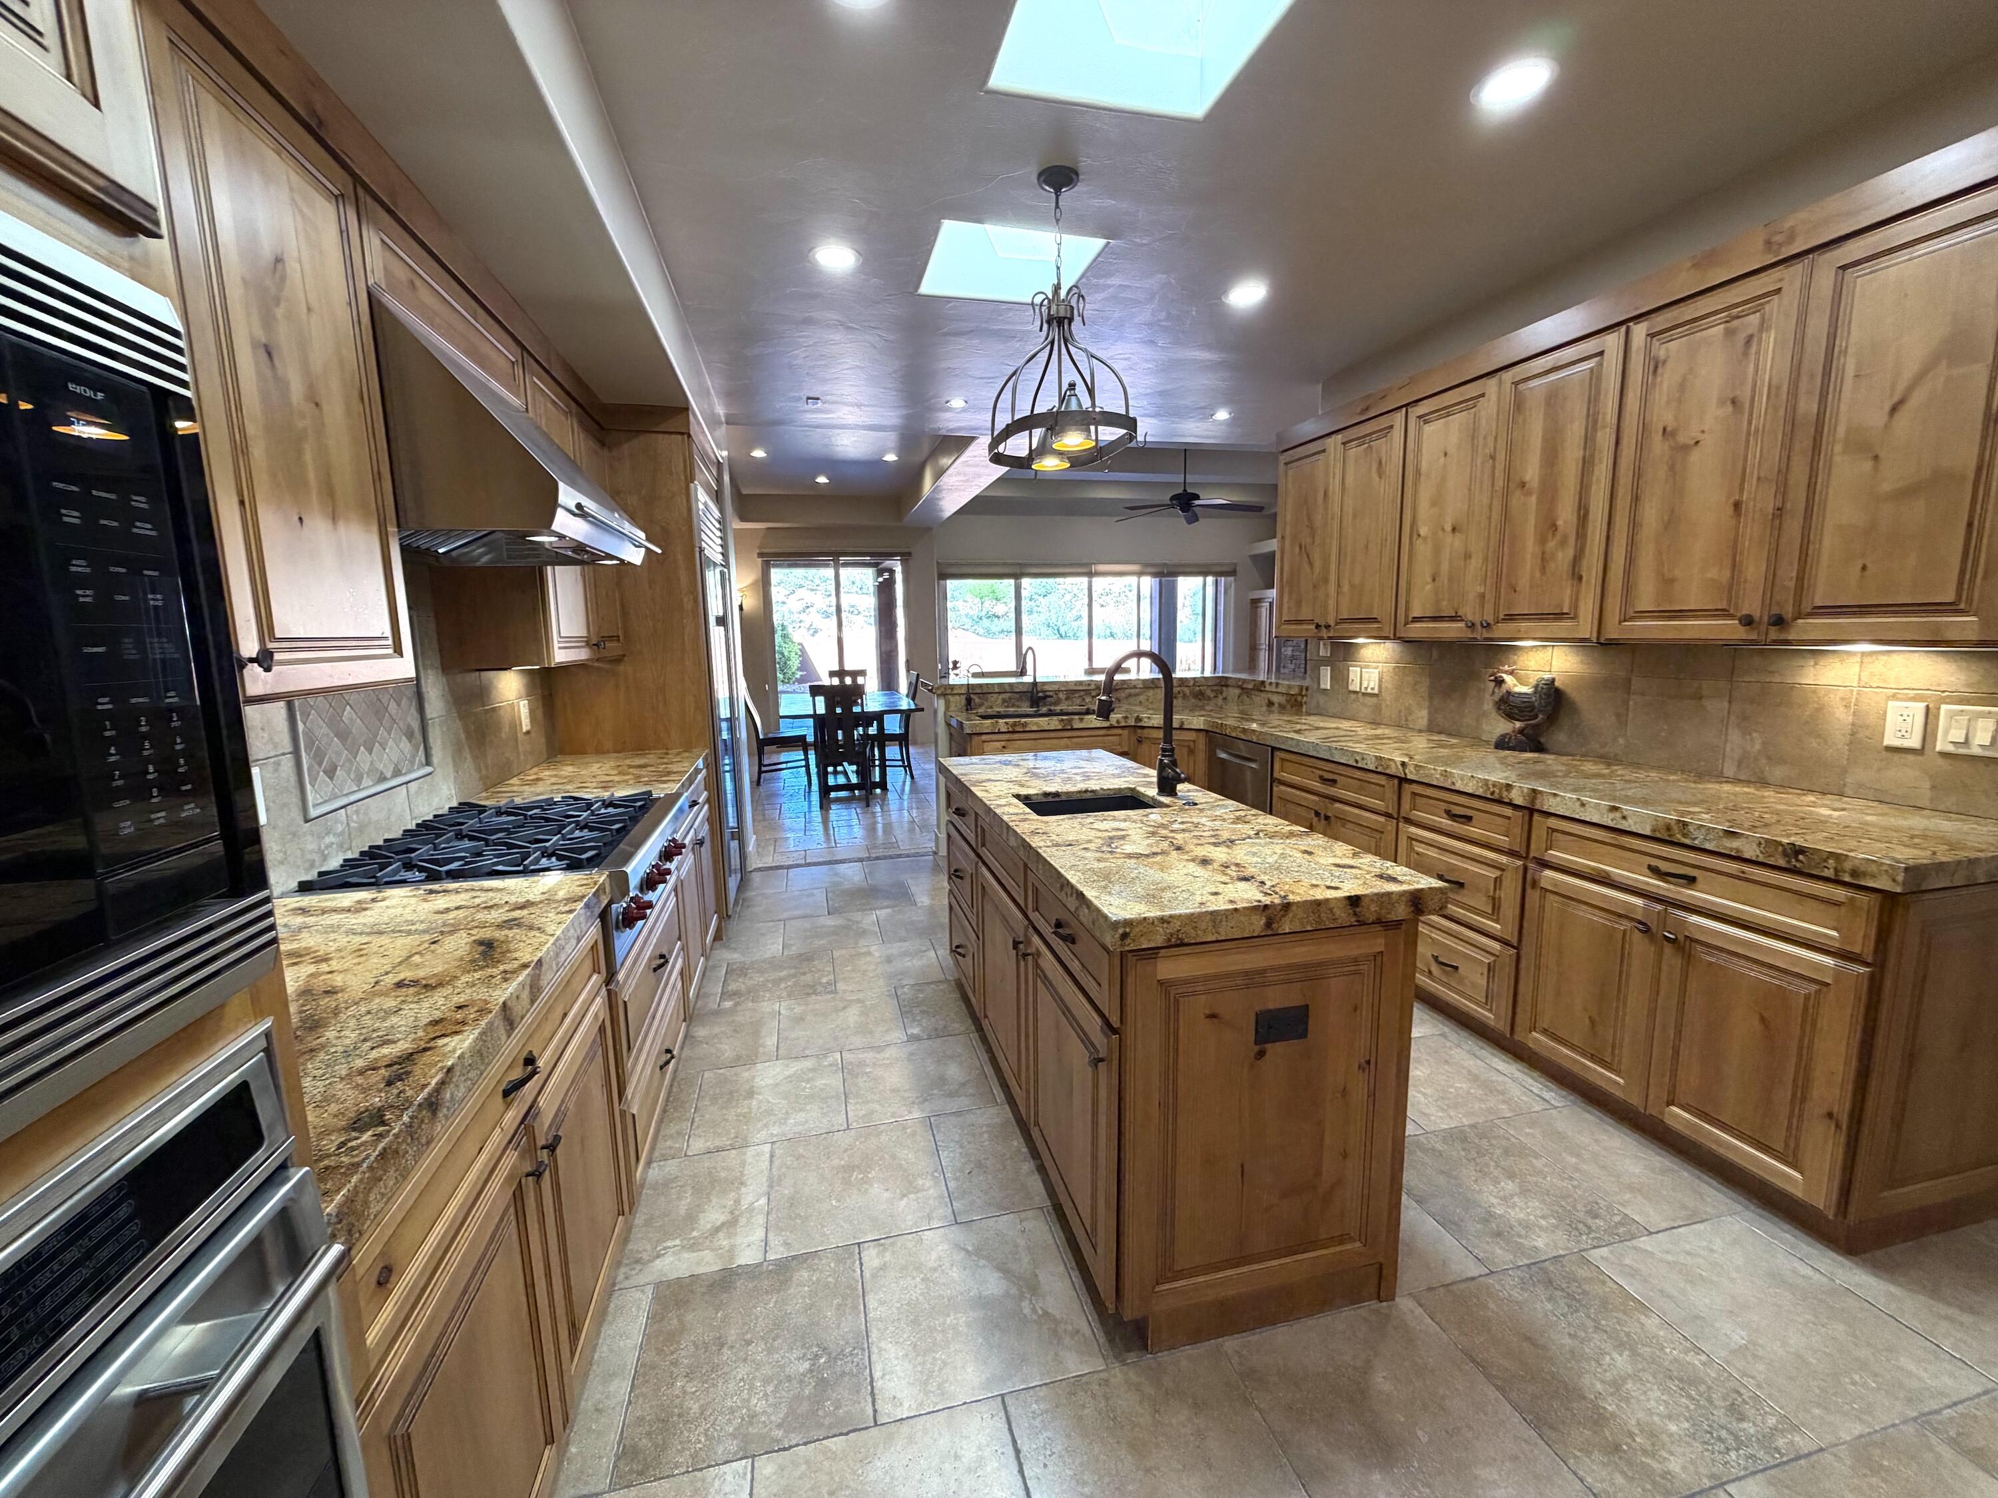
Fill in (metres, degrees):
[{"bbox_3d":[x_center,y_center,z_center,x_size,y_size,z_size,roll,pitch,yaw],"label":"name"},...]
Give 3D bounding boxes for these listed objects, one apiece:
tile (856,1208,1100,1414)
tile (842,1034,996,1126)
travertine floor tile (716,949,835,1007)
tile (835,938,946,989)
[{"bbox_3d":[-0.057,1.207,1.760,0.451,0.013,0.451,-3,9,-13],"label":"tile"},{"bbox_3d":[-0.269,1.079,2.641,0.455,0.013,0.449,-3,9,-13],"label":"tile"},{"bbox_3d":[-0.923,0.977,3.410,0.449,0.013,0.448,-3,9,-13],"label":"travertine floor tile"},{"bbox_3d":[-0.486,0.948,3.526,0.450,0.012,0.450,-3,8,-13],"label":"tile"}]

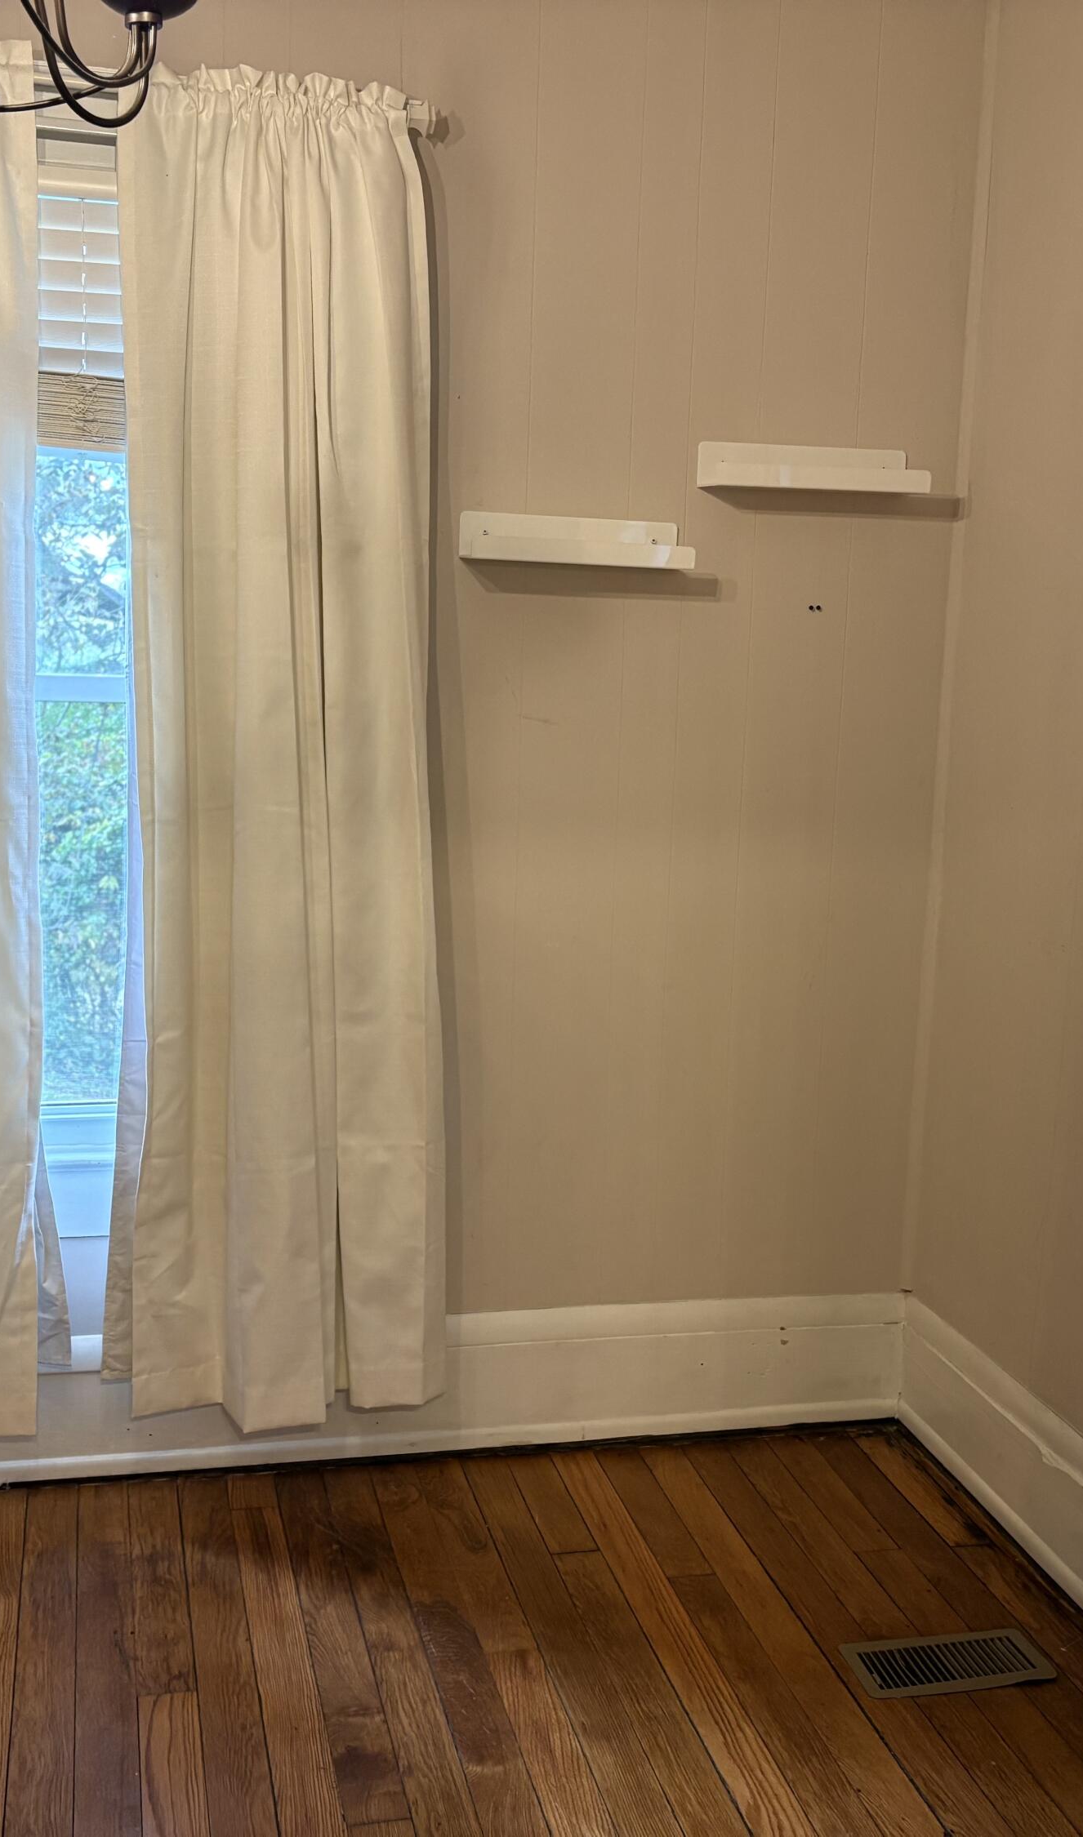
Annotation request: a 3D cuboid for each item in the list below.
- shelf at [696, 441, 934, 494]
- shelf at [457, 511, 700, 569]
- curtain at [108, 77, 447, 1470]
[{"bbox_3d":[0.465,-0.769,3.143,0.381,0.073,0.098,0,9,-14],"label":"shelf"},{"bbox_3d":[0.061,-0.631,3.068,0.378,0.082,0.098,0,9,-14],"label":"shelf"},{"bbox_3d":[-0.409,-0.228,2.978,0.575,2.147,0.130,0,9,-14],"label":"curtain"}]

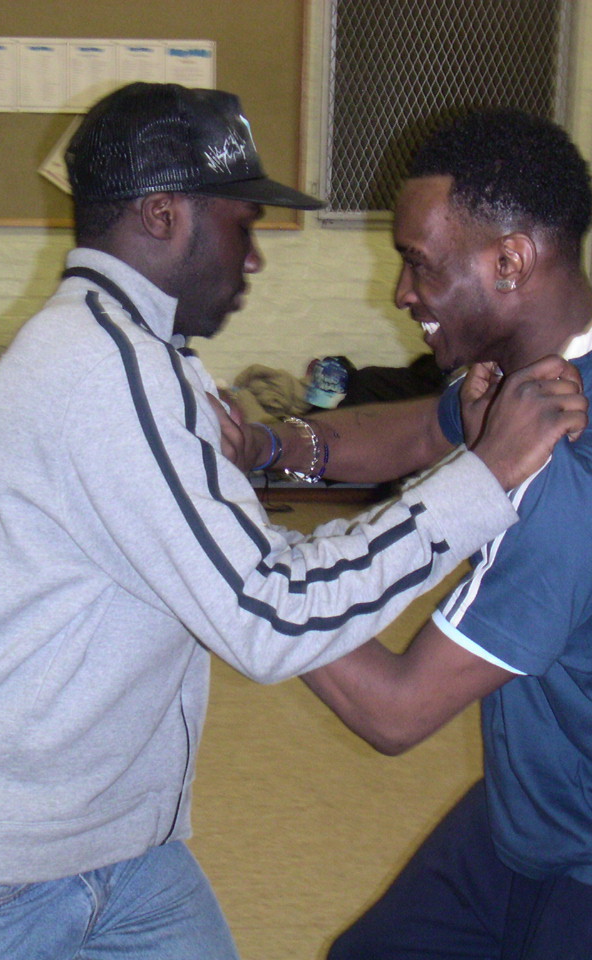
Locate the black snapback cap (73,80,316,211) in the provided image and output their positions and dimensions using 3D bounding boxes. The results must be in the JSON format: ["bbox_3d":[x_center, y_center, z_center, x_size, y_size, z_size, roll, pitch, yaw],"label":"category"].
[{"bbox_3d":[-0.105,-0.344,1.530,0.265,0.128,0.172,2,12,5],"label":"black snapback cap"}]

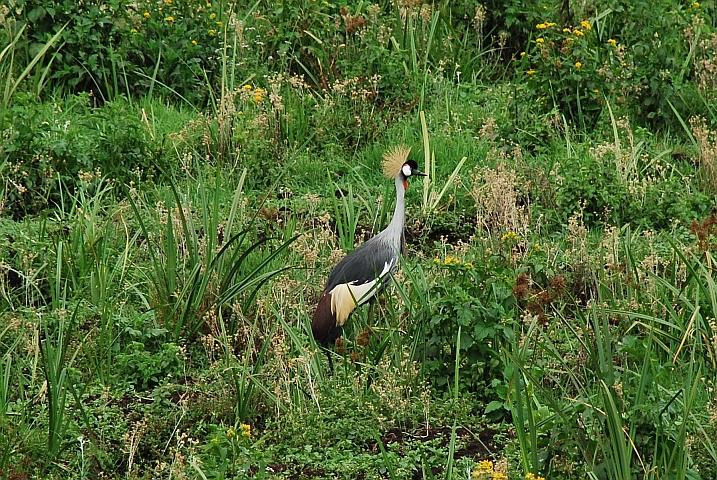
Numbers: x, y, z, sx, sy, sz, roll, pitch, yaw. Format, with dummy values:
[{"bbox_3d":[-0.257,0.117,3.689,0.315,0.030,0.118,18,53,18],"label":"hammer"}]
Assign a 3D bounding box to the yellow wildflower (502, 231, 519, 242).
[{"bbox_3d":[0.600,-0.014,15.900,0.063,0.045,0.058,0,10,0],"label":"yellow wildflower"}]

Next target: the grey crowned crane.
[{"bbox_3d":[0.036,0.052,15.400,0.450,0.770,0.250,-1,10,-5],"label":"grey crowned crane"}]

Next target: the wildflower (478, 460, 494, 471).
[{"bbox_3d":[0.439,0.773,13.800,0.055,0.036,0.052,0,10,0],"label":"wildflower"}]

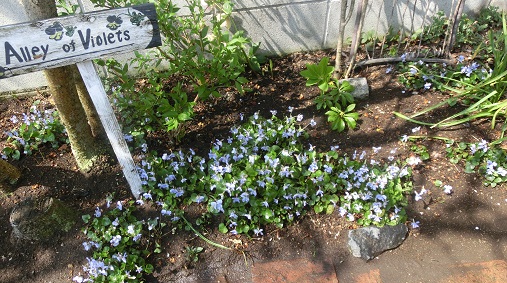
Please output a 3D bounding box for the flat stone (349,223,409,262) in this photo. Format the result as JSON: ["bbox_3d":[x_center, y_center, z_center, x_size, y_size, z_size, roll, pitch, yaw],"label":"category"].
[{"bbox_3d":[0.326,0.251,0.941,0.152,0.050,0.085,-15,46,-13],"label":"flat stone"}]

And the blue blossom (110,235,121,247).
[{"bbox_3d":[-0.337,0.244,0.895,0.026,0.024,0.020,-9,45,-7],"label":"blue blossom"}]

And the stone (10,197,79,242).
[{"bbox_3d":[-0.546,0.205,0.969,0.168,0.060,0.108,-9,45,-7],"label":"stone"}]

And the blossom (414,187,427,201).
[{"bbox_3d":[0.456,0.145,1.002,0.031,0.028,0.025,-9,45,-7],"label":"blossom"}]

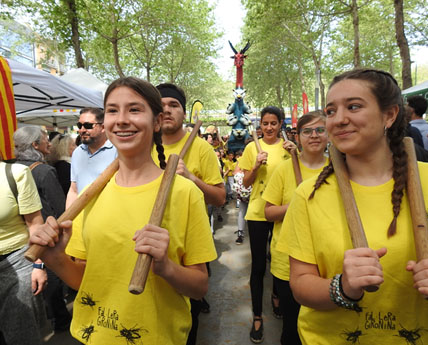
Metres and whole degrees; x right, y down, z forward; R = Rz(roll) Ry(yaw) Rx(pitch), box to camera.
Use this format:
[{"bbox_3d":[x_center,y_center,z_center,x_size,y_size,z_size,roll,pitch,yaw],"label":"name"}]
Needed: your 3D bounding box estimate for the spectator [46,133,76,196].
[{"bbox_3d":[-1.387,0.409,2.992,0.300,1.550,0.460,-5,8,-45],"label":"spectator"}]

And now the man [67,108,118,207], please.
[{"bbox_3d":[-0.888,0.370,2.430,0.520,1.700,0.320,0,5,0],"label":"man"}]

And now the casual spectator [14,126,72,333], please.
[{"bbox_3d":[-1.291,0.435,2.474,0.340,1.580,0.480,-4,7,-38],"label":"casual spectator"}]

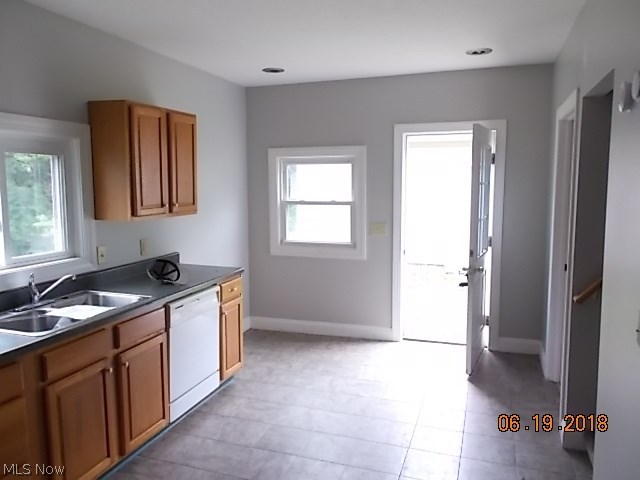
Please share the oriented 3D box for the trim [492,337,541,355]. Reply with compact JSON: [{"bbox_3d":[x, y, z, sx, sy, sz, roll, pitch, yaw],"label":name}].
[{"bbox_3d":[1.876,0.998,4.497,0.361,0.133,0.020,2,7,19],"label":"trim"}]

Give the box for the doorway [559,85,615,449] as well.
[{"bbox_3d":[1.415,0.269,2.426,0.130,2.049,0.720,2,7,19],"label":"doorway"}]

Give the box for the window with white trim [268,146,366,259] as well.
[{"bbox_3d":[-0.032,-0.384,5.008,1.066,1.132,0.110,2,7,19],"label":"window with white trim"}]

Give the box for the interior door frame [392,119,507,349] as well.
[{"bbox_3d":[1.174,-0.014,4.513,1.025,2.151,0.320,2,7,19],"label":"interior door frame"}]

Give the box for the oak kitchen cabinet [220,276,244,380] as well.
[{"bbox_3d":[-0.968,0.708,3.892,0.605,0.822,0.335,2,7,19],"label":"oak kitchen cabinet"}]

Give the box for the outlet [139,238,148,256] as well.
[{"bbox_3d":[-1.334,0.062,3.655,0.010,0.120,0.075,2,7,19],"label":"outlet"}]

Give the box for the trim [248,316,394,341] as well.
[{"bbox_3d":[-0.025,0.947,5.121,1.589,0.121,0.020,2,7,19],"label":"trim"}]

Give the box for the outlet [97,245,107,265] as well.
[{"bbox_3d":[-1.475,0.103,3.258,0.010,0.120,0.075,2,7,19],"label":"outlet"}]

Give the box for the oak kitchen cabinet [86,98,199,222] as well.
[{"bbox_3d":[-1.222,-0.547,3.457,0.315,0.757,0.760,2,7,19],"label":"oak kitchen cabinet"}]

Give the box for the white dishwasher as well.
[{"bbox_3d":[-1.133,0.764,3.434,0.600,0.795,0.595,2,7,19],"label":"white dishwasher"}]

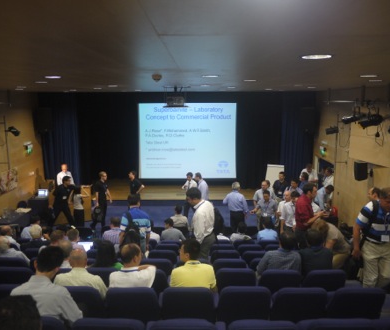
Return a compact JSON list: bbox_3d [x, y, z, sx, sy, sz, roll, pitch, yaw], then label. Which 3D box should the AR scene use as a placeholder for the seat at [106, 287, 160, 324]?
[{"bbox_3d":[-0.578,1.522,3.667,0.530,0.880,0.600,0,9,0],"label":"seat"}]

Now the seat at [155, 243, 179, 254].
[{"bbox_3d":[-0.518,1.887,7.143,0.520,0.830,0.500,0,10,0],"label":"seat"}]

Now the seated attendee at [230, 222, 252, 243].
[{"bbox_3d":[0.995,1.804,7.960,0.500,1.200,0.750,0,10,1],"label":"seated attendee"}]

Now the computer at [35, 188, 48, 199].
[{"bbox_3d":[-5.132,0.964,12.009,0.340,0.250,0.280,-1,4,-8],"label":"computer"}]

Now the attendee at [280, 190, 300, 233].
[{"bbox_3d":[1.872,1.356,7.089,0.500,1.720,0.400,-8,12,-40],"label":"attendee"}]

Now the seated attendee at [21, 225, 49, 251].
[{"bbox_3d":[-2.566,1.566,5.962,0.520,1.220,0.750,0,4,3],"label":"seated attendee"}]

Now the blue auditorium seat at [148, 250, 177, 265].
[{"bbox_3d":[-0.508,1.789,6.106,0.500,0.920,0.600,0,10,1],"label":"blue auditorium seat"}]

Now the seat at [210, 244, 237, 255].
[{"bbox_3d":[0.525,1.880,6.944,0.500,0.920,0.600,0,10,1],"label":"seat"}]

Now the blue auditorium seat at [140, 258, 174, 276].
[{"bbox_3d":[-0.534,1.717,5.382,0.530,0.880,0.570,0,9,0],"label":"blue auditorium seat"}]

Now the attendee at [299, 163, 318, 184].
[{"bbox_3d":[3.674,0.841,11.521,0.520,1.740,0.360,-1,10,-6],"label":"attendee"}]

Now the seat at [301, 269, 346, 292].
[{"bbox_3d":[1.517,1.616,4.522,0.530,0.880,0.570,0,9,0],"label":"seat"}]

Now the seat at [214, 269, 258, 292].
[{"bbox_3d":[0.470,1.567,4.238,0.500,0.820,0.520,0,4,1],"label":"seat"}]

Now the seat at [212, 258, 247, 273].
[{"bbox_3d":[0.499,1.704,5.269,0.500,0.920,0.600,0,10,1],"label":"seat"}]

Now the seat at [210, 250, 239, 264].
[{"bbox_3d":[0.521,1.806,6.295,0.520,0.830,0.500,0,10,0],"label":"seat"}]

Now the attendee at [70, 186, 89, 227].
[{"bbox_3d":[-3.299,1.357,10.122,0.460,1.500,0.450,-6,11,-30],"label":"attendee"}]

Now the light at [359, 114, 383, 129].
[{"bbox_3d":[3.666,-0.904,7.400,0.210,0.220,0.500,-9,-4,-41],"label":"light"}]

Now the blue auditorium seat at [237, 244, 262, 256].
[{"bbox_3d":[0.997,1.840,6.668,0.500,0.820,0.520,0,4,1],"label":"blue auditorium seat"}]

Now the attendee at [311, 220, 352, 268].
[{"bbox_3d":[1.975,1.397,5.254,0.640,1.220,0.480,-6,11,-29],"label":"attendee"}]

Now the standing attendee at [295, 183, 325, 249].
[{"bbox_3d":[1.826,1.199,5.714,0.480,1.830,0.500,0,4,-5],"label":"standing attendee"}]

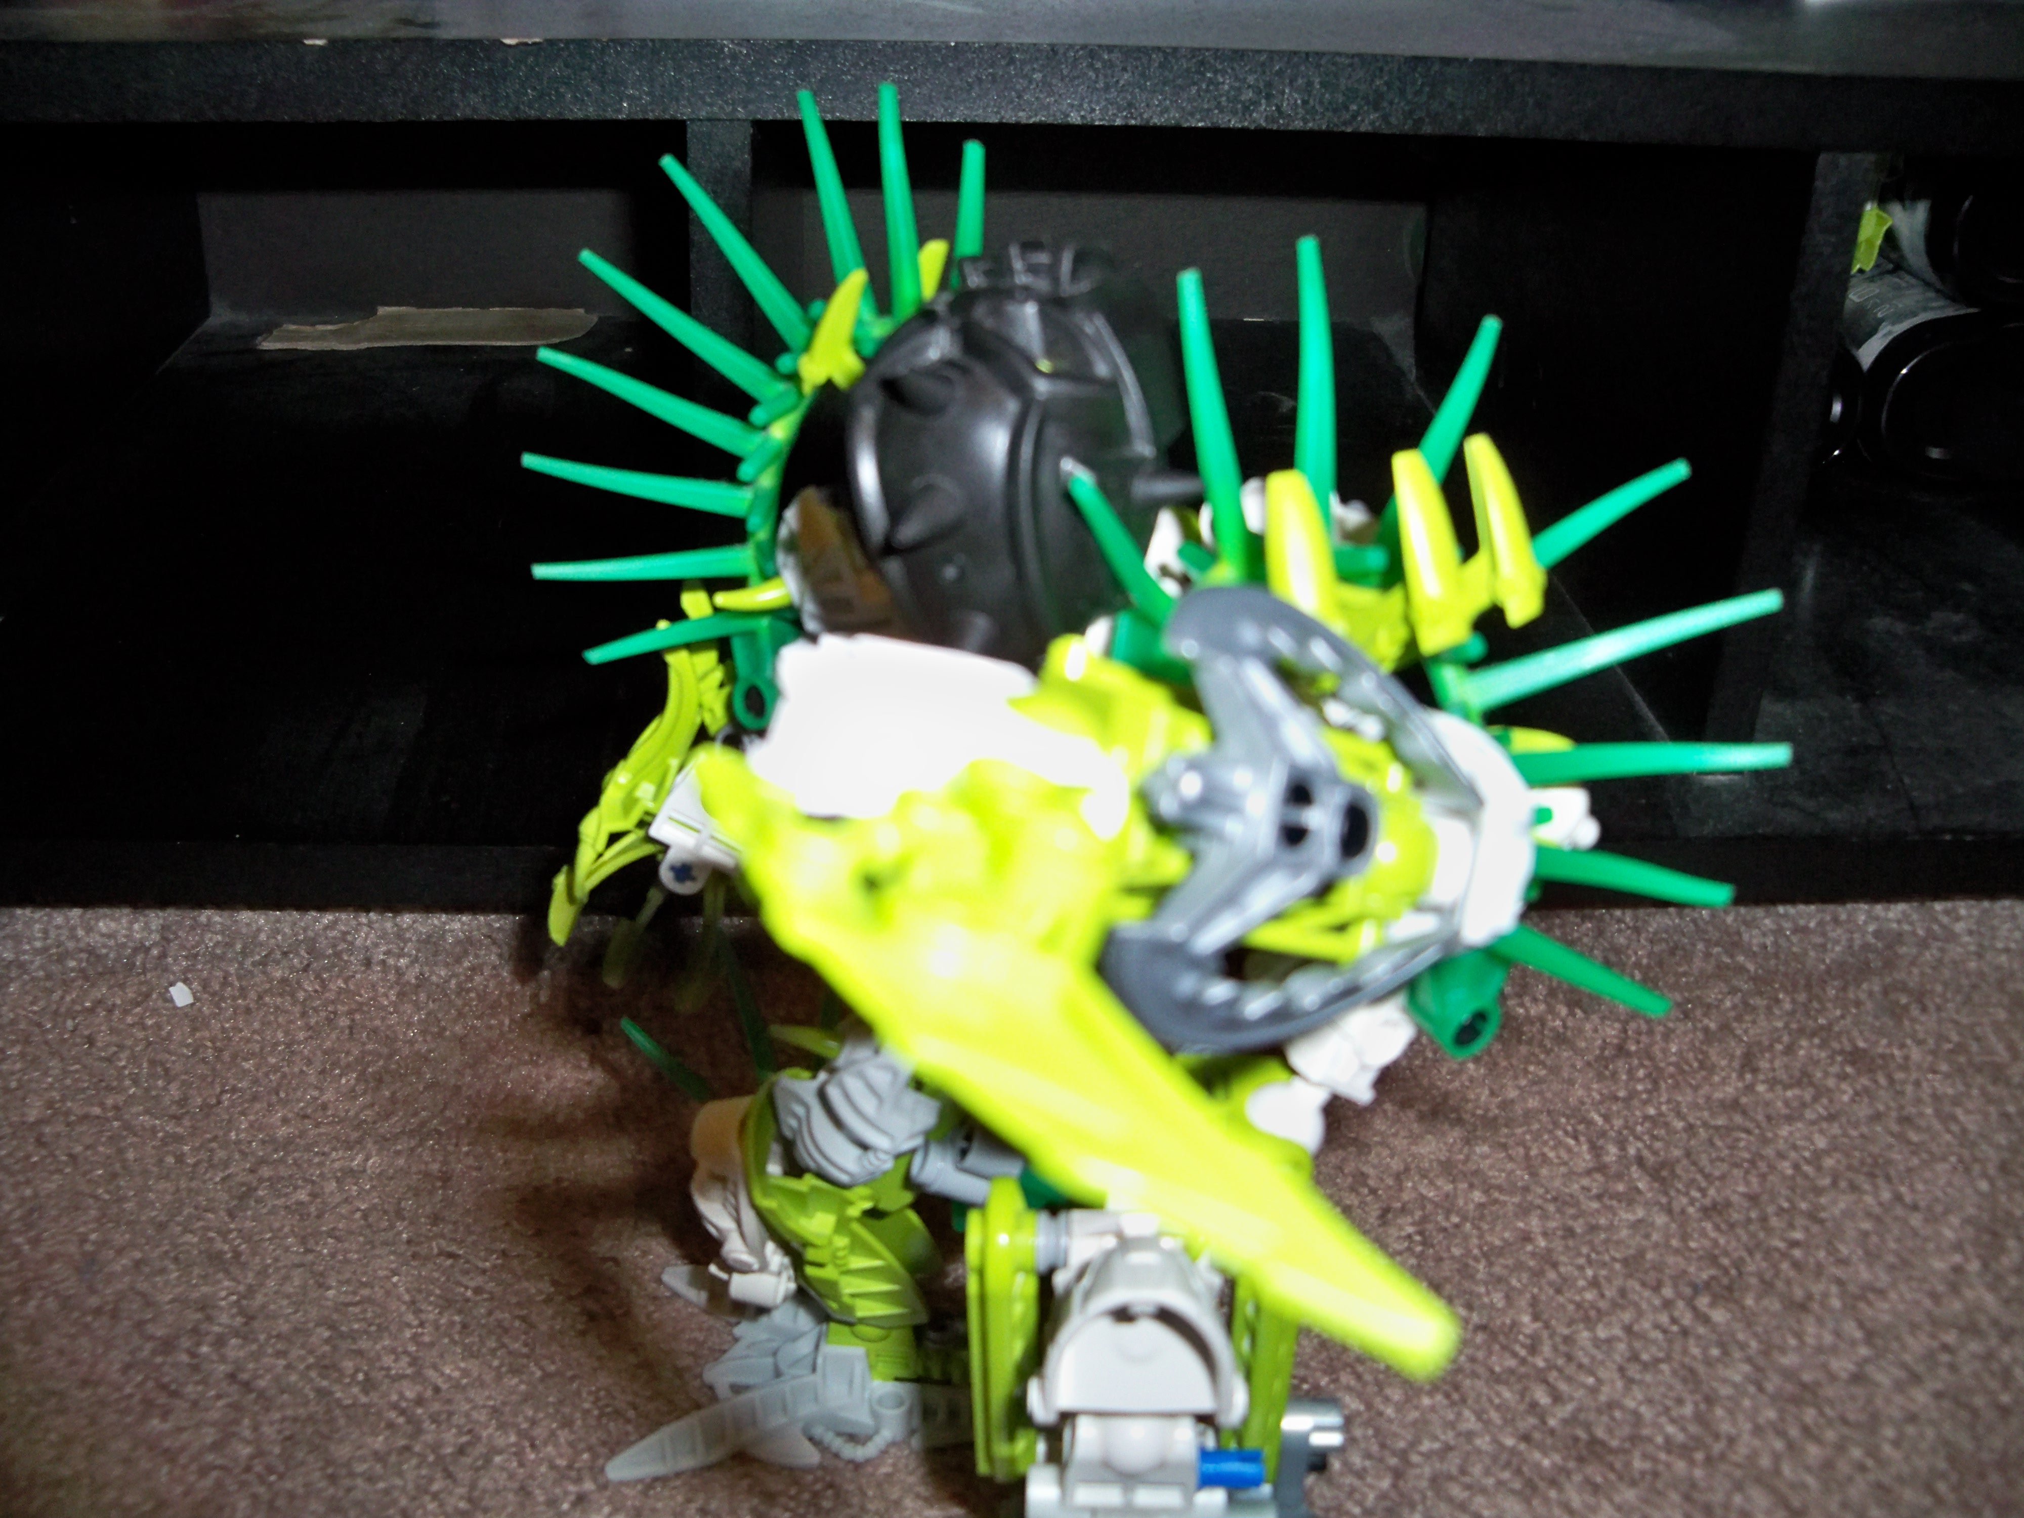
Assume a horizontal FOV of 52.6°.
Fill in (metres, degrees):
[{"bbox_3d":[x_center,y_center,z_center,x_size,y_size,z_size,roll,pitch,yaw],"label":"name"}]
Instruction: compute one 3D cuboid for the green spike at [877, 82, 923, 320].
[{"bbox_3d":[-0.015,-0.074,0.272,0.005,0.031,0.004,-5,29,-2],"label":"green spike"}]

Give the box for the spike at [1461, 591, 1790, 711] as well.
[{"bbox_3d":[0.064,-0.012,0.212,0.039,0.004,0.004,-16,0,-18],"label":"spike"}]

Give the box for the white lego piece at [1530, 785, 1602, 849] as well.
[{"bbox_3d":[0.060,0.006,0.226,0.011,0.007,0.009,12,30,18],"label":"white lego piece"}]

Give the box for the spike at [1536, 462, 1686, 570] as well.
[{"bbox_3d":[0.069,-0.028,0.239,0.033,0.005,0.004,-31,-4,-27],"label":"spike"}]

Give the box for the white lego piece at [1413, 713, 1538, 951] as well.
[{"bbox_3d":[0.045,0.007,0.198,0.012,0.020,0.012,1,27,-1],"label":"white lego piece"}]

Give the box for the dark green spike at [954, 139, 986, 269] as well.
[{"bbox_3d":[-0.006,-0.070,0.272,0.004,0.024,0.004,5,30,0],"label":"dark green spike"}]

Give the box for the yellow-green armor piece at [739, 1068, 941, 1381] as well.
[{"bbox_3d":[-0.031,0.084,0.366,0.024,0.052,0.023,-26,29,-12],"label":"yellow-green armor piece"}]

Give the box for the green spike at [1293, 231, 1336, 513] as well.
[{"bbox_3d":[0.031,-0.039,0.212,0.005,0.005,0.036,1,72,0],"label":"green spike"}]

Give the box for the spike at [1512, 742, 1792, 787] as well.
[{"bbox_3d":[0.068,0.001,0.221,0.033,0.005,0.005,-3,-1,-5],"label":"spike"}]

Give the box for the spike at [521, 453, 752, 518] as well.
[{"bbox_3d":[-0.053,-0.039,0.290,0.034,0.005,0.004,11,6,5],"label":"spike"}]

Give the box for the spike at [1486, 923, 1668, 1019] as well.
[{"bbox_3d":[0.064,0.024,0.227,0.026,0.005,0.004,20,0,-23],"label":"spike"}]

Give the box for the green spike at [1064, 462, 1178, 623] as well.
[{"bbox_3d":[0.011,-0.020,0.193,0.004,0.004,0.024,-36,54,6],"label":"green spike"}]

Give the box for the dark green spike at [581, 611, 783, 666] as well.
[{"bbox_3d":[-0.047,-0.017,0.290,0.027,0.004,0.004,-11,0,-13],"label":"dark green spike"}]

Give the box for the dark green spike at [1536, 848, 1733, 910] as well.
[{"bbox_3d":[0.063,0.012,0.211,0.029,0.004,0.004,10,0,-22],"label":"dark green spike"}]

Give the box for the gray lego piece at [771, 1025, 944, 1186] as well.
[{"bbox_3d":[-0.024,0.053,0.313,0.024,0.022,0.018,14,30,23],"label":"gray lego piece"}]

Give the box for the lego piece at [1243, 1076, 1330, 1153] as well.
[{"bbox_3d":[0.029,0.038,0.220,0.010,0.009,0.009,-10,29,-22],"label":"lego piece"}]

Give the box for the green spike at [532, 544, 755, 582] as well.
[{"bbox_3d":[-0.052,-0.027,0.290,0.031,0.004,0.004,-3,0,-5],"label":"green spike"}]

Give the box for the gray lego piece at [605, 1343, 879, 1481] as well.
[{"bbox_3d":[-0.044,0.107,0.336,0.045,0.014,0.019,-6,28,-13],"label":"gray lego piece"}]

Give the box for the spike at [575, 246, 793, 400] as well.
[{"bbox_3d":[-0.047,-0.062,0.288,0.035,0.005,0.004,35,5,0],"label":"spike"}]

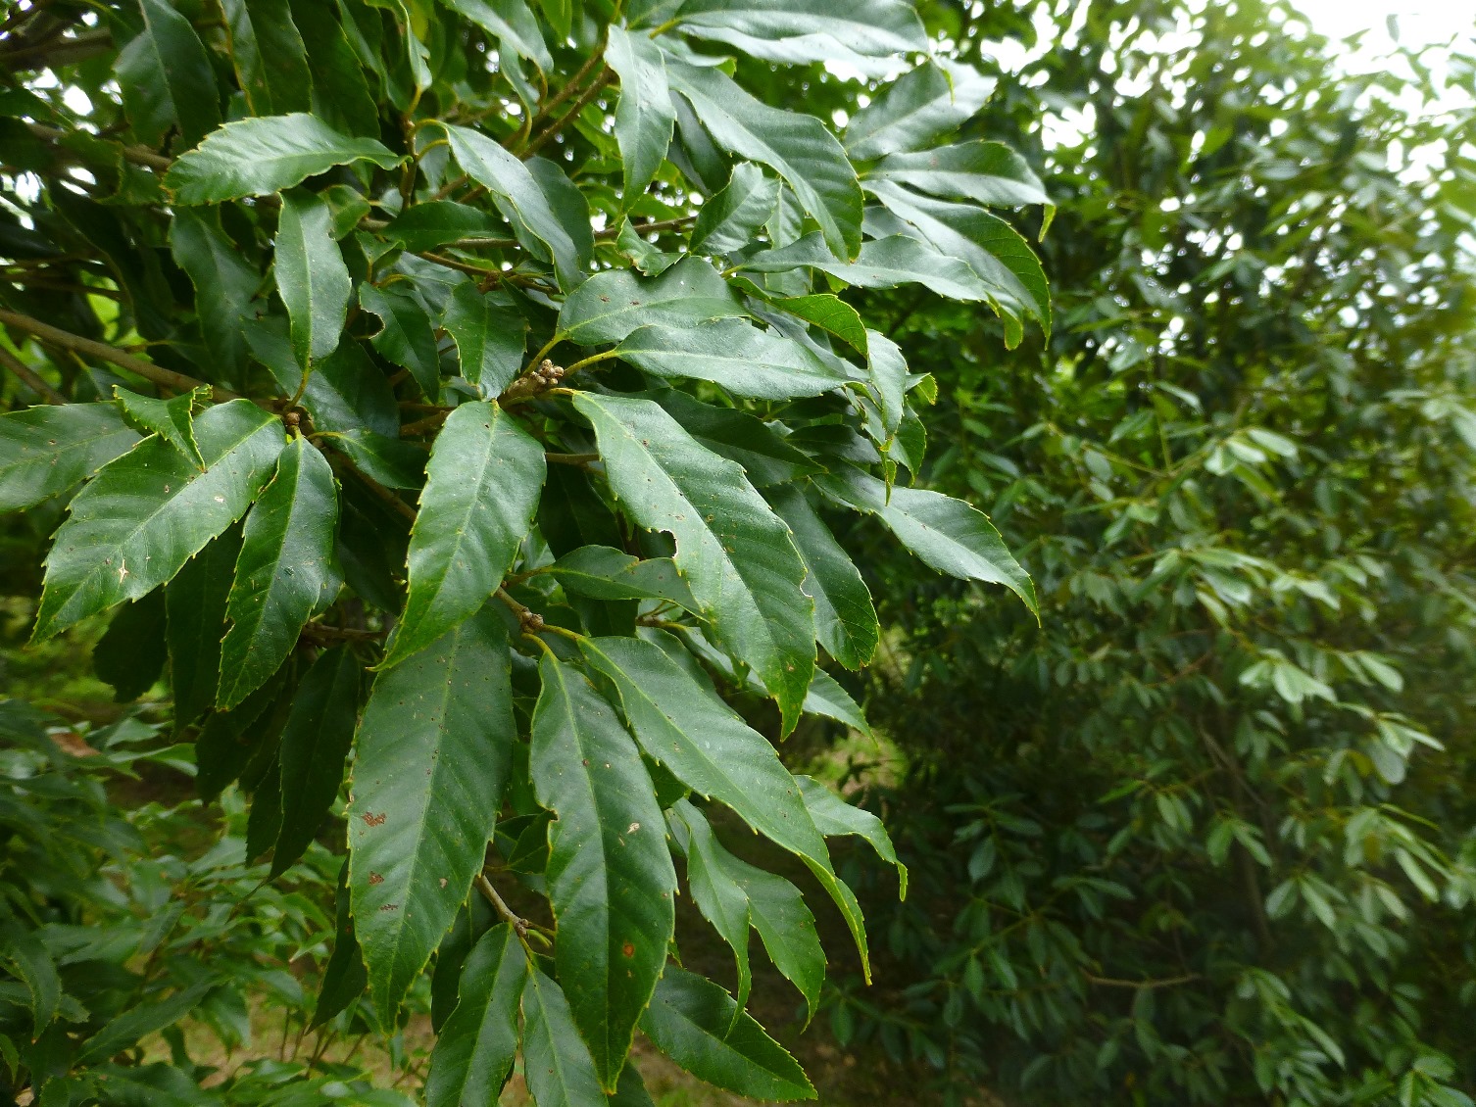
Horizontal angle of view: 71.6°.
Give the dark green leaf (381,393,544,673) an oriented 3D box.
[{"bbox_3d":[-0.092,-0.009,0.339,0.041,0.101,0.013,8,-28,10],"label":"dark green leaf"}]

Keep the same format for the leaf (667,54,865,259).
[{"bbox_3d":[0.011,-0.180,0.465,0.042,0.120,0.025,-37,-11,-25],"label":"leaf"}]

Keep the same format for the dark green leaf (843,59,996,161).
[{"bbox_3d":[0.098,-0.241,0.550,0.097,0.018,0.038,-29,54,-12],"label":"dark green leaf"}]

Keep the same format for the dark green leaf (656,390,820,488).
[{"bbox_3d":[-0.005,-0.050,0.420,0.092,0.013,0.035,24,40,20],"label":"dark green leaf"}]

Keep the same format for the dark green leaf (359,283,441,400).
[{"bbox_3d":[-0.155,-0.098,0.470,0.028,0.075,0.012,-25,-23,-25],"label":"dark green leaf"}]

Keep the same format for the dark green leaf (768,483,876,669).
[{"bbox_3d":[0.026,0.005,0.404,0.033,0.094,0.013,-19,-21,-21],"label":"dark green leaf"}]

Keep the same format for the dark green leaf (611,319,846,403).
[{"bbox_3d":[-0.002,-0.077,0.405,0.093,0.016,0.035,6,49,-6],"label":"dark green leaf"}]

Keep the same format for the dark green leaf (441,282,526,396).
[{"bbox_3d":[-0.113,-0.097,0.455,0.038,0.018,0.079,-5,51,-4],"label":"dark green leaf"}]

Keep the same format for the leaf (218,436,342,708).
[{"bbox_3d":[-0.188,0.007,0.422,0.040,0.111,0.018,8,-13,-4],"label":"leaf"}]

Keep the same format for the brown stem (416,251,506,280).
[{"bbox_3d":[-0.135,-0.140,0.494,0.058,0.006,0.006,21,8,21],"label":"brown stem"}]

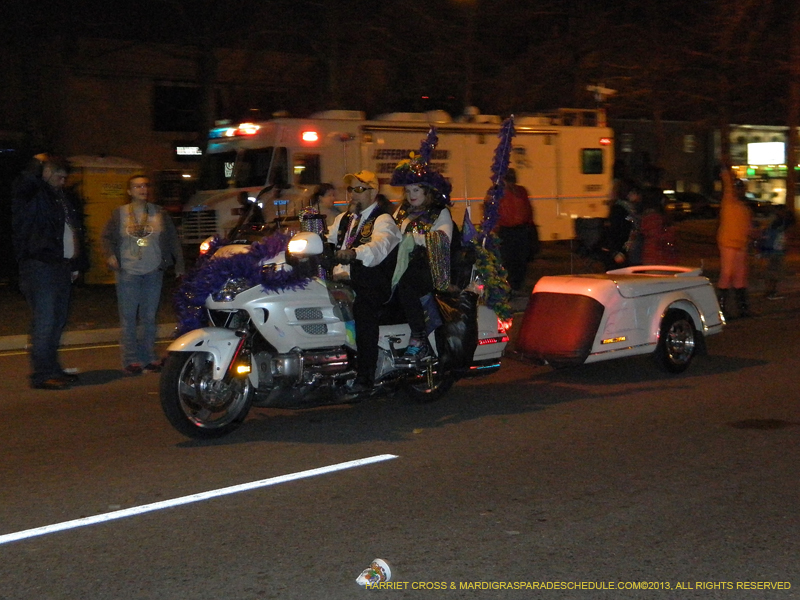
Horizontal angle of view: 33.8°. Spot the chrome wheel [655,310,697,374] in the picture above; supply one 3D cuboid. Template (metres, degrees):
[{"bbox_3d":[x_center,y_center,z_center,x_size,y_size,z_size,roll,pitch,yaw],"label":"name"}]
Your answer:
[{"bbox_3d":[2.187,0.328,10.400,0.520,0.520,0.180,-4,7,-38],"label":"chrome wheel"}]

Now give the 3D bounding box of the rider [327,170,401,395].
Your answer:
[{"bbox_3d":[-0.286,-0.150,8.760,0.720,1.430,0.700,-4,7,-38],"label":"rider"}]

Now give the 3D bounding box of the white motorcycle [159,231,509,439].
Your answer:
[{"bbox_3d":[-0.396,0.087,8.695,2.630,1.400,0.970,-4,7,-38],"label":"white motorcycle"}]

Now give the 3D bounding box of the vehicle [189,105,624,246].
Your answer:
[{"bbox_3d":[0.131,-2.521,27.735,9.700,3.250,2.450,-4,7,-37],"label":"vehicle"}]

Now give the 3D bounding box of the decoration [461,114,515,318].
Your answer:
[{"bbox_3d":[0.632,-0.596,9.400,0.360,1.450,0.280,-4,7,-38],"label":"decoration"}]

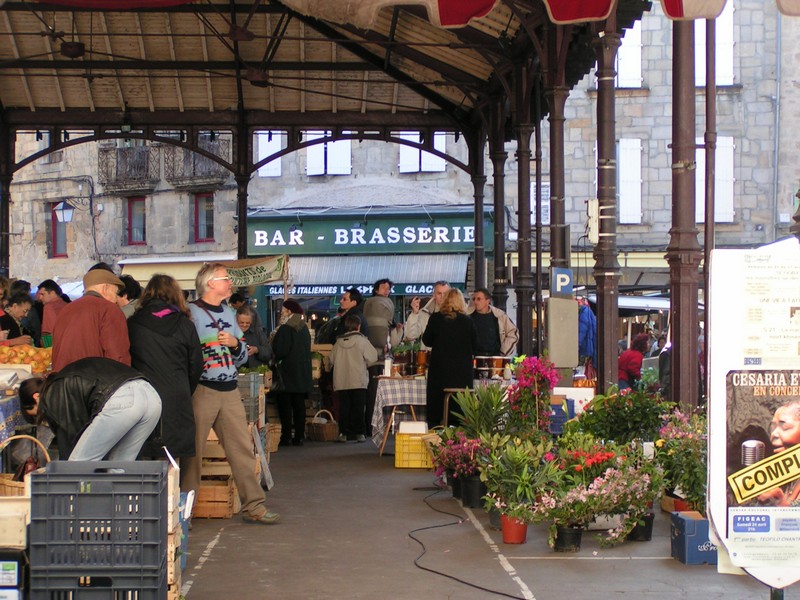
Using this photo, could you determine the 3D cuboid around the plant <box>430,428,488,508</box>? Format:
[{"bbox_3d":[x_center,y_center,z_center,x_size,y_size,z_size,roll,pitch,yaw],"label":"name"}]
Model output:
[{"bbox_3d":[0.429,1.226,12.579,0.420,0.544,0.400,0,-1,0],"label":"plant"}]

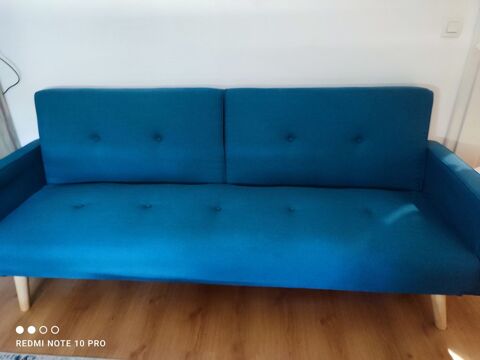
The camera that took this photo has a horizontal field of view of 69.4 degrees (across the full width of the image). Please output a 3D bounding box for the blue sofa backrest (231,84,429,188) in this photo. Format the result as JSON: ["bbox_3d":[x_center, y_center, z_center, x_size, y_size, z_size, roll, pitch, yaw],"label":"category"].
[{"bbox_3d":[0.385,-0.187,1.611,0.887,0.469,0.128,1,13,4],"label":"blue sofa backrest"}]

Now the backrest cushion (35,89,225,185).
[{"bbox_3d":[-0.500,-0.201,1.678,0.887,0.469,0.128,1,13,4],"label":"backrest cushion"}]

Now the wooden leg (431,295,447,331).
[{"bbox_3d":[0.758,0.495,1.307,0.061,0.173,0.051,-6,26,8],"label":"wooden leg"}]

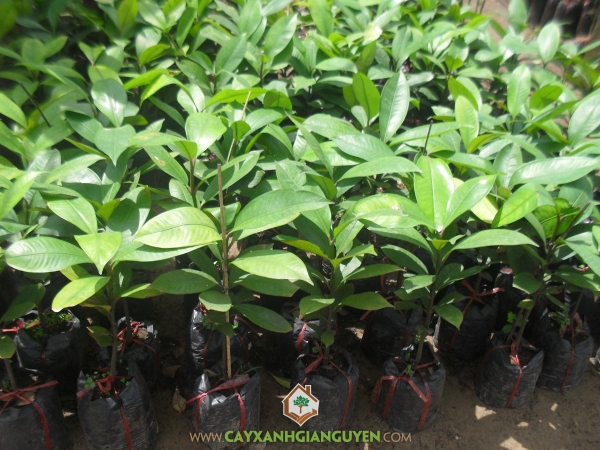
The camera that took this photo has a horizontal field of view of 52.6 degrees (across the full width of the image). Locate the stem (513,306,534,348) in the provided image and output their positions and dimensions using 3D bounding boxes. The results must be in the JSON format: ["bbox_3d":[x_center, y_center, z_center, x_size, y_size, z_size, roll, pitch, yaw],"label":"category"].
[{"bbox_3d":[0.539,0.247,1.455,0.012,0.126,0.012,8,27,-4],"label":"stem"}]

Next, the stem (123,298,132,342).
[{"bbox_3d":[-0.390,0.217,1.377,0.011,0.114,0.011,1,26,-1],"label":"stem"}]

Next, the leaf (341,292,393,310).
[{"bbox_3d":[0.133,0.153,1.214,0.102,0.018,0.040,2,45,3],"label":"leaf"}]

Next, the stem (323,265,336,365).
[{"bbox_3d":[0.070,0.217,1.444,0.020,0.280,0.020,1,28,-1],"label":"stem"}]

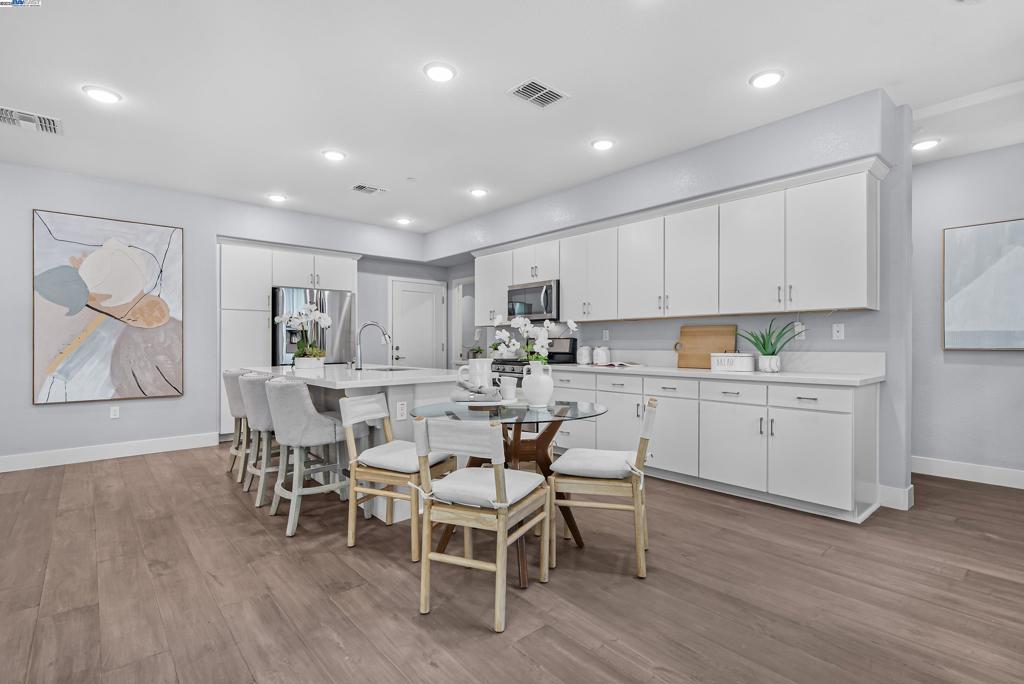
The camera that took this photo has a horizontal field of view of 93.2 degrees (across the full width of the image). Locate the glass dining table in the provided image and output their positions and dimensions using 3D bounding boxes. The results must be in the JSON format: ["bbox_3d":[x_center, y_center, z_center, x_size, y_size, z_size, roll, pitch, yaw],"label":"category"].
[{"bbox_3d":[-0.014,0.764,2.733,1.100,0.765,1.100,0,0,0],"label":"glass dining table"}]

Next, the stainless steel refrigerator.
[{"bbox_3d":[-2.648,0.266,6.282,0.920,1.800,0.780,0,0,-42],"label":"stainless steel refrigerator"}]

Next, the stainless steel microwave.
[{"bbox_3d":[0.365,-0.445,5.619,0.395,0.412,0.765,0,0,-41],"label":"stainless steel microwave"}]

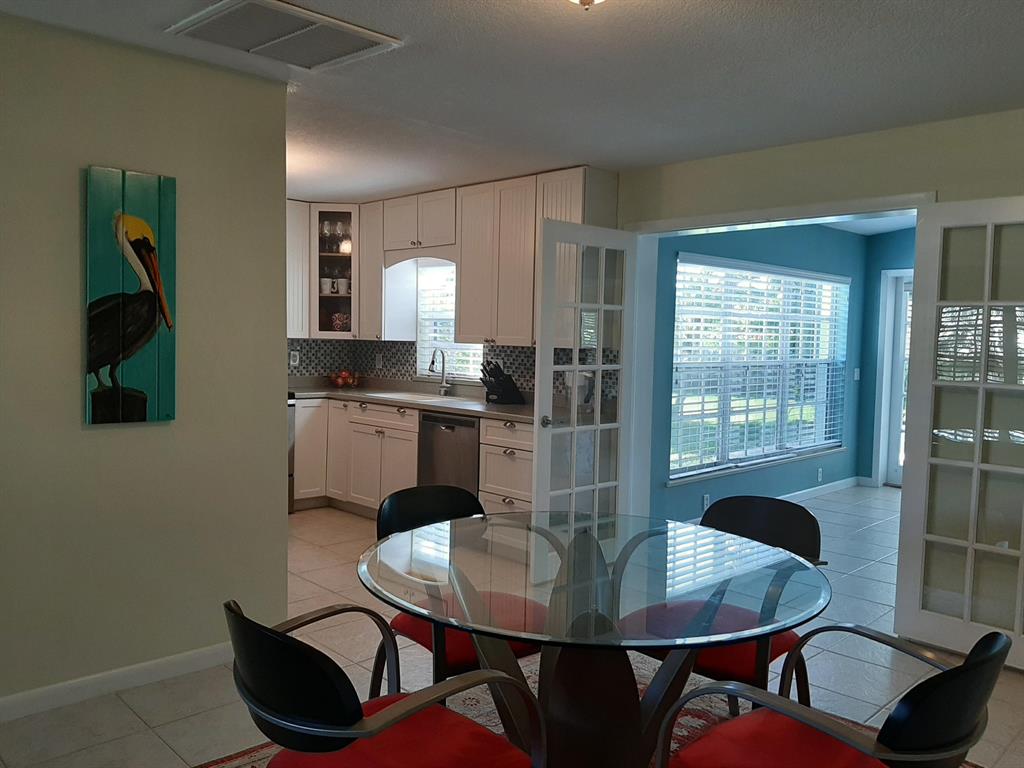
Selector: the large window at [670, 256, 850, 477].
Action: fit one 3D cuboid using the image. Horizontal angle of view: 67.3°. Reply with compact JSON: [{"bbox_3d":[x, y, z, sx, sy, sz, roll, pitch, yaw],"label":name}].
[{"bbox_3d":[2.108,-0.150,6.113,0.090,1.460,3.000,5,5,43],"label":"large window"}]

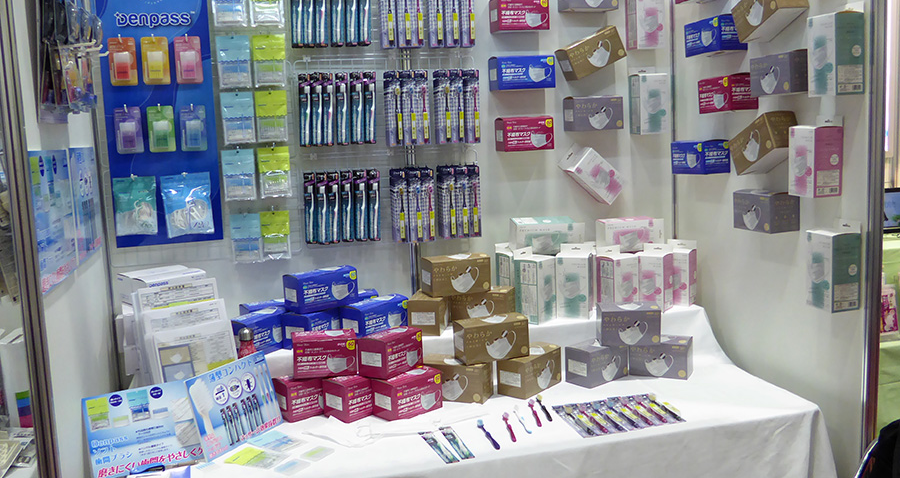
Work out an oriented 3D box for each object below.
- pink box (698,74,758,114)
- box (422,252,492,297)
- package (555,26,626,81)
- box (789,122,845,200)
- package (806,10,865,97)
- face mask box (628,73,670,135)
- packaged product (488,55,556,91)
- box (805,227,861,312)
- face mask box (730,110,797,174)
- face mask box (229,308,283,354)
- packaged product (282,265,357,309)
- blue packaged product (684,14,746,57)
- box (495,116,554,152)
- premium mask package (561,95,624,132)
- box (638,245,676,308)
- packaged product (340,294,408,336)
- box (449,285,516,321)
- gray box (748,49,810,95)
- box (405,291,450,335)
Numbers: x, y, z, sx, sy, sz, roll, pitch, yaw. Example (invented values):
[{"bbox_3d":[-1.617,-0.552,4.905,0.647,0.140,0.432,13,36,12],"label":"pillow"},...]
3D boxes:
[{"bbox_3d":[0.878,-0.454,2.626,0.095,0.106,0.179,-5,6,-14],"label":"pink box"},{"bbox_3d":[0.021,0.109,2.514,0.180,0.106,0.096,-5,8,-20],"label":"box"},{"bbox_3d":[0.490,-0.641,2.886,0.196,0.108,0.097,-27,13,-10],"label":"package"},{"bbox_3d":[0.997,-0.215,2.269,0.086,0.202,0.101,-4,8,-14],"label":"box"},{"bbox_3d":[0.999,-0.473,2.154,0.085,0.204,0.104,-4,6,-14],"label":"package"},{"bbox_3d":[0.710,-0.479,2.967,0.104,0.204,0.085,-5,8,-14],"label":"face mask box"},{"bbox_3d":[0.247,-0.564,2.833,0.201,0.107,0.096,-5,8,-16],"label":"packaged product"},{"bbox_3d":[1.027,0.084,2.231,0.085,0.204,0.104,-4,8,-14],"label":"box"},{"bbox_3d":[0.932,-0.278,2.455,0.097,0.109,0.199,-5,-17,-13],"label":"face mask box"},{"bbox_3d":[-0.571,0.282,2.475,0.096,0.107,0.201,1,8,28],"label":"face mask box"},{"bbox_3d":[-0.397,0.157,2.567,0.201,0.106,0.098,-8,10,-36],"label":"packaged product"},{"bbox_3d":[0.851,-0.645,2.661,0.103,0.104,0.179,-4,8,-14],"label":"blue packaged product"},{"bbox_3d":[0.258,-0.361,2.869,0.179,0.106,0.095,-4,7,-14],"label":"box"},{"bbox_3d":[0.504,-0.437,2.916,0.182,0.109,0.096,-4,8,-14],"label":"premium mask package"},{"bbox_3d":[0.696,0.132,2.835,0.102,0.215,0.086,3,9,36],"label":"box"},{"bbox_3d":[-0.222,0.251,2.569,0.203,0.107,0.093,-10,11,-43],"label":"packaged product"},{"bbox_3d":[0.104,0.206,2.570,0.180,0.106,0.096,2,9,28],"label":"box"},{"bbox_3d":[0.945,-0.461,2.347,0.096,0.109,0.182,-6,8,-14],"label":"gray box"},{"bbox_3d":[-0.065,0.236,2.627,0.097,0.109,0.199,-1,4,7],"label":"box"}]

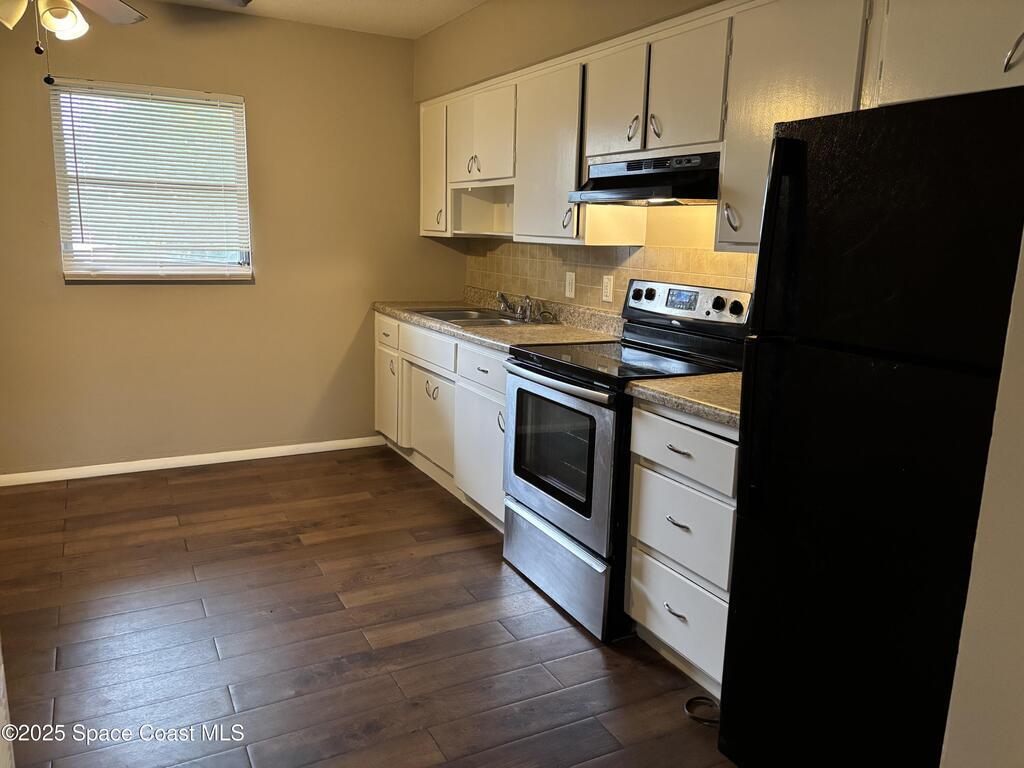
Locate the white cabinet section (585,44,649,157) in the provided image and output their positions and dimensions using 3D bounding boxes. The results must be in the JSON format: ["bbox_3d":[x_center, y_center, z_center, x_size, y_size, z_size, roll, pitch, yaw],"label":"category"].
[{"bbox_3d":[0.542,-1.088,3.044,0.337,0.385,0.397,-4,13,-28],"label":"white cabinet section"}]

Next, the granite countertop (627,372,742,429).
[{"bbox_3d":[0.761,0.034,2.369,0.637,0.039,0.522,-4,13,-28],"label":"granite countertop"}]

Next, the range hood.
[{"bbox_3d":[0.576,-0.742,2.841,0.420,0.150,0.756,-4,13,-28],"label":"range hood"}]

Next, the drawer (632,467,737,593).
[{"bbox_3d":[0.694,0.402,2.400,0.455,0.241,0.447,-4,13,-28],"label":"drawer"}]

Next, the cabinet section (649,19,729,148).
[{"bbox_3d":[0.732,-1.014,2.698,0.337,0.385,0.400,-4,13,-28],"label":"cabinet section"}]

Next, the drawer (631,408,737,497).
[{"bbox_3d":[0.689,0.176,2.376,0.455,0.141,0.460,-4,13,-28],"label":"drawer"}]

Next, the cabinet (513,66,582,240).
[{"bbox_3d":[0.292,-1.007,3.438,0.330,0.745,0.605,-4,13,-28],"label":"cabinet"}]

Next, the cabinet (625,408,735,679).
[{"bbox_3d":[0.760,0.438,2.457,0.610,0.790,0.515,-4,13,-28],"label":"cabinet"}]

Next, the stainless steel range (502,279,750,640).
[{"bbox_3d":[0.411,0.216,2.975,0.675,1.183,0.754,-4,13,-28],"label":"stainless steel range"}]

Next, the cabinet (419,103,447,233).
[{"bbox_3d":[-0.322,-1.265,4.566,0.330,0.755,0.445,-4,13,-28],"label":"cabinet"}]

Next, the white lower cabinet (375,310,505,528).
[{"bbox_3d":[-0.156,0.071,4.142,0.610,0.780,1.840,-4,13,-28],"label":"white lower cabinet"}]

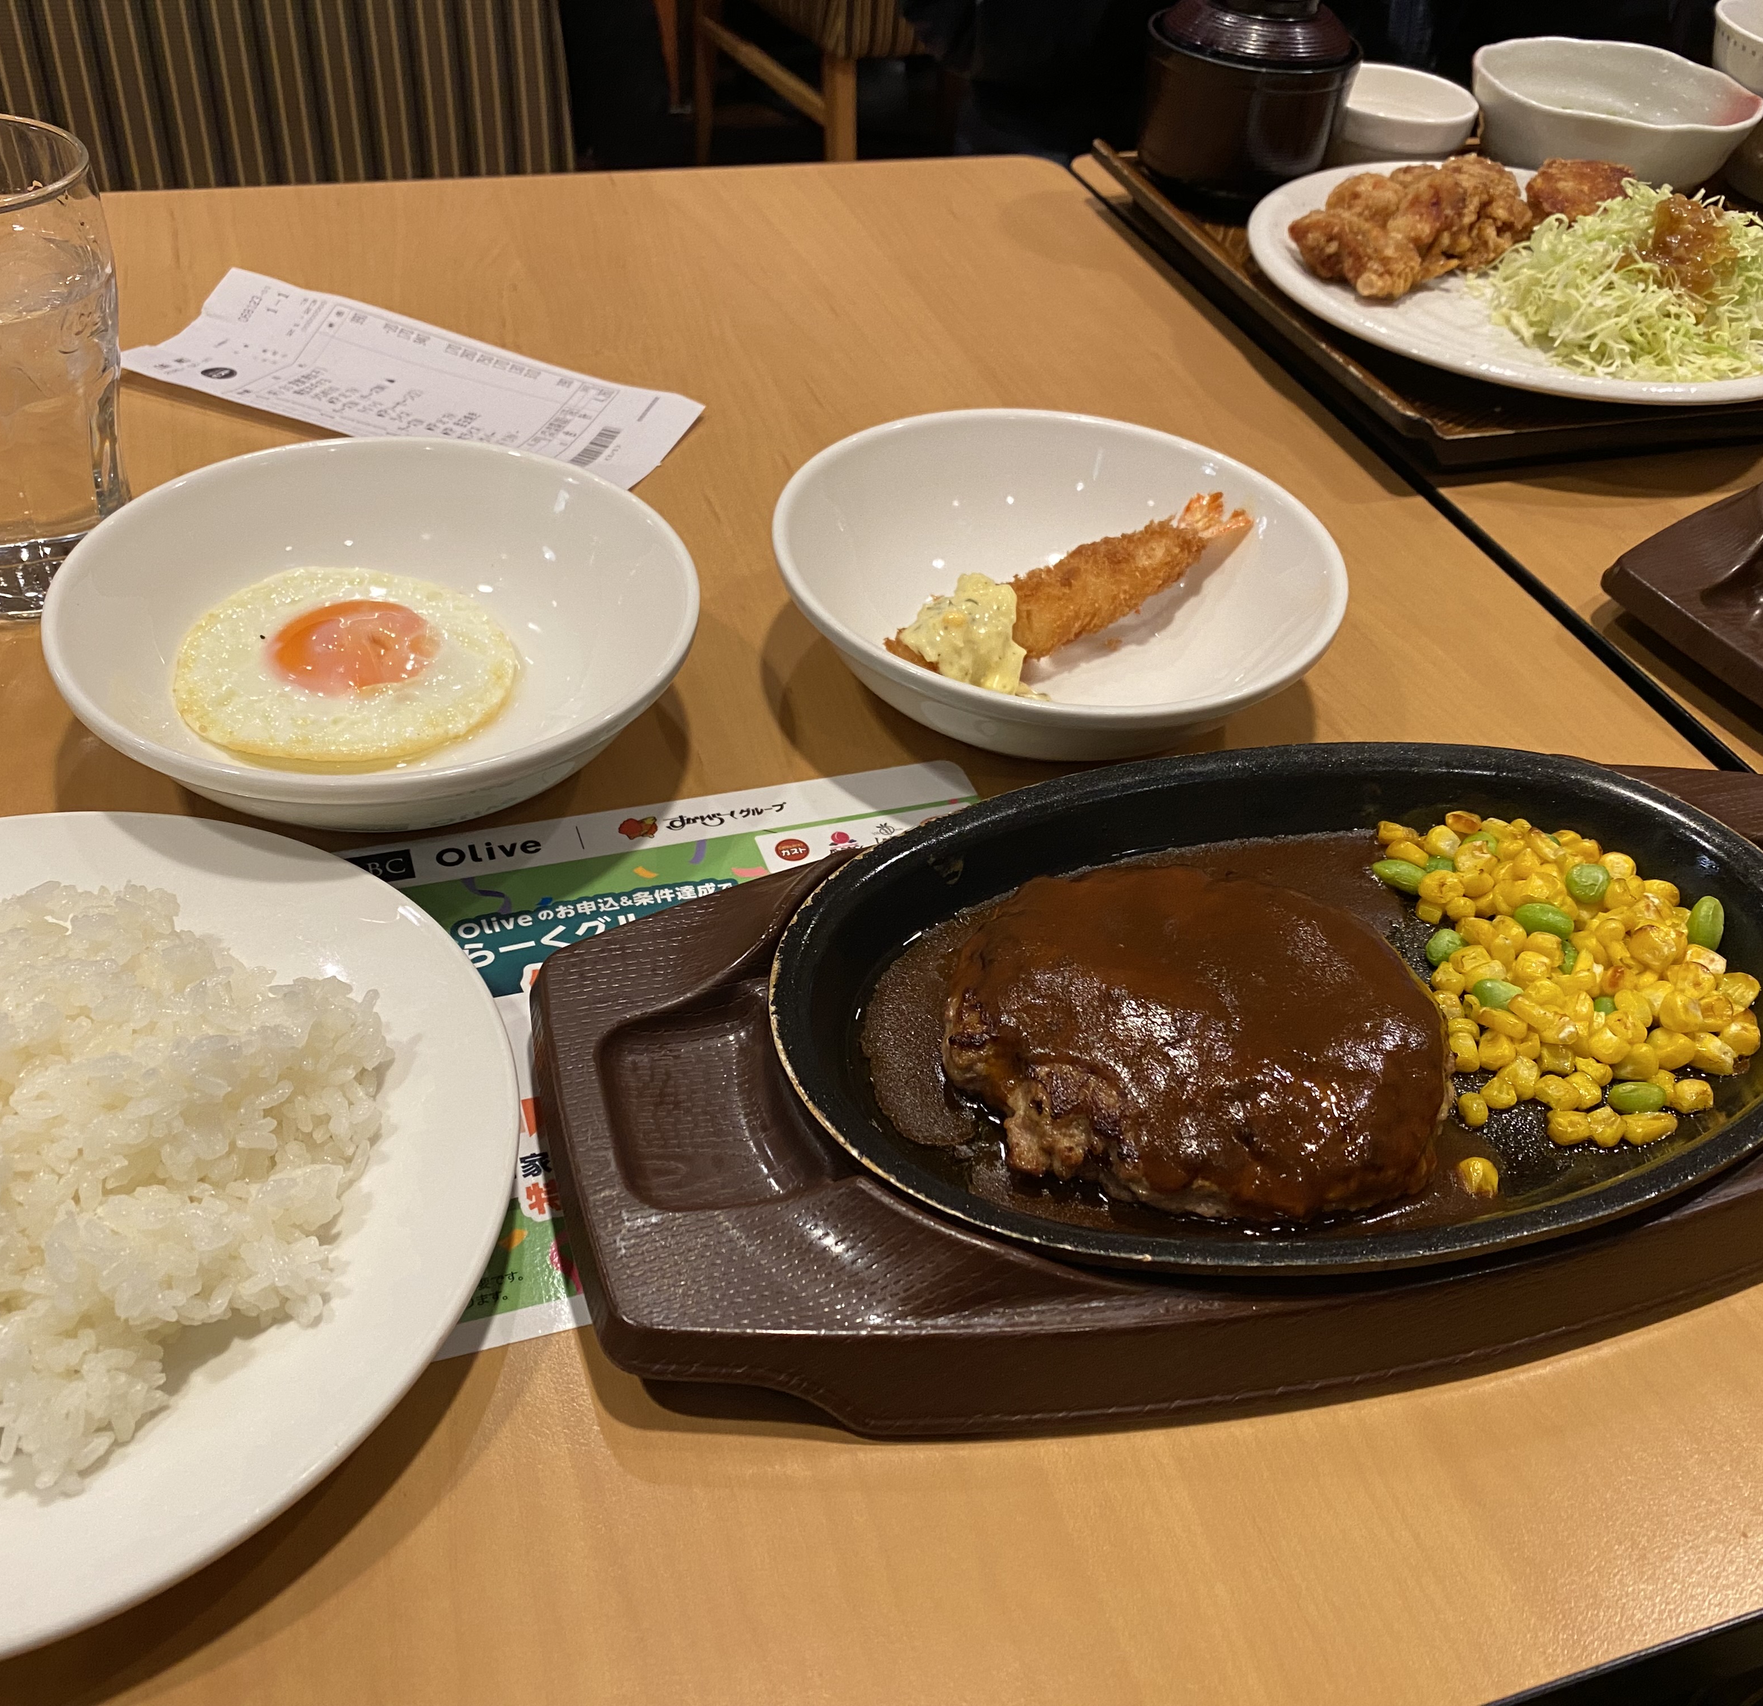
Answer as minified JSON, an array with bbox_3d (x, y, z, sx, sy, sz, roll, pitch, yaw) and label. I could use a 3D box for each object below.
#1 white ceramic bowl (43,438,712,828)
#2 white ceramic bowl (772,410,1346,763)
[{"bbox_3d":[-0.127,-0.049,0.447,0.159,0.048,0.159,-9,43,-17],"label":"white ceramic bowl"},{"bbox_3d":[0.048,-0.068,0.491,0.159,0.048,0.159,4,41,-3],"label":"white ceramic bowl"}]

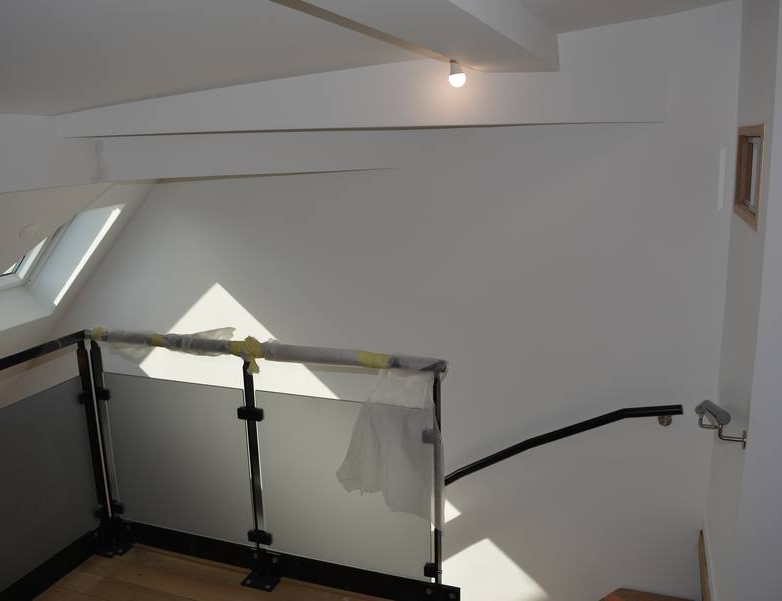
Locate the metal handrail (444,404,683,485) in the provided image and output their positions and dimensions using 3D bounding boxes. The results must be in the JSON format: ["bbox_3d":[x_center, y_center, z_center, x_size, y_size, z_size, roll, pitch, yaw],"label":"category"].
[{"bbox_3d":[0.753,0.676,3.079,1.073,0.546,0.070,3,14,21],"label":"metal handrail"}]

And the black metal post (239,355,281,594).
[{"bbox_3d":[-0.538,0.703,2.702,0.120,0.945,0.120,3,14,21],"label":"black metal post"}]

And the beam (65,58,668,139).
[{"bbox_3d":[-0.198,-0.868,2.921,2.603,0.250,0.240,0,13,7],"label":"beam"}]

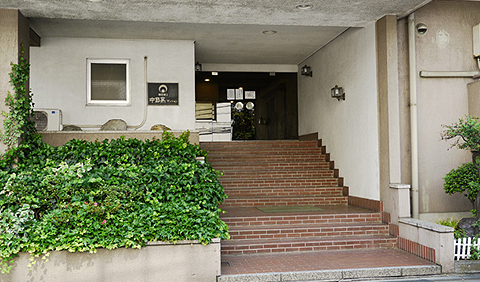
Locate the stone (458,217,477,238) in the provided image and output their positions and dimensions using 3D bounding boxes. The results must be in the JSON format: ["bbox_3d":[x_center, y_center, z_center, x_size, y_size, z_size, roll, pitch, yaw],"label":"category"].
[{"bbox_3d":[3.756,1.460,8.140,0.328,0.406,0.320,0,-2,-9],"label":"stone"}]

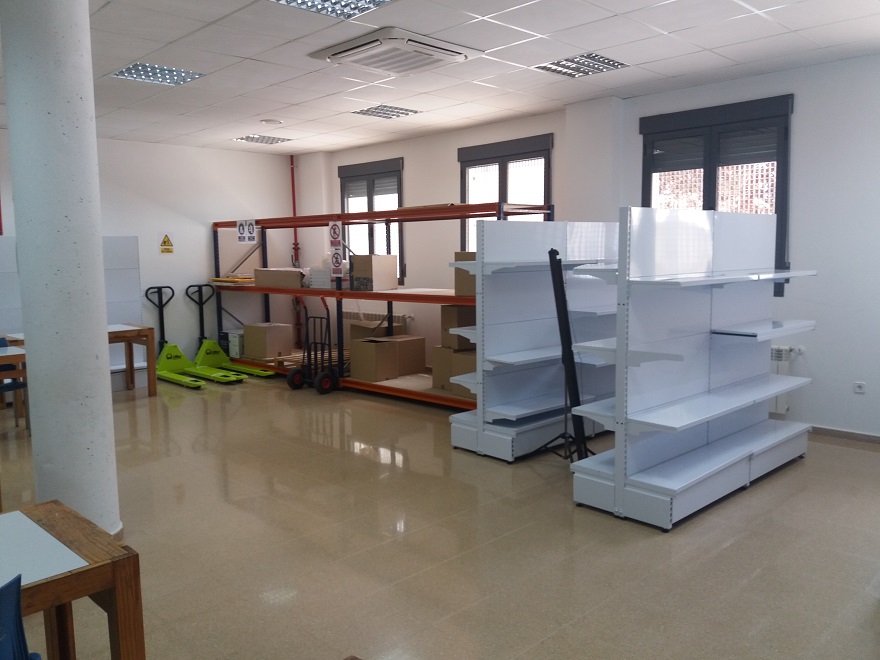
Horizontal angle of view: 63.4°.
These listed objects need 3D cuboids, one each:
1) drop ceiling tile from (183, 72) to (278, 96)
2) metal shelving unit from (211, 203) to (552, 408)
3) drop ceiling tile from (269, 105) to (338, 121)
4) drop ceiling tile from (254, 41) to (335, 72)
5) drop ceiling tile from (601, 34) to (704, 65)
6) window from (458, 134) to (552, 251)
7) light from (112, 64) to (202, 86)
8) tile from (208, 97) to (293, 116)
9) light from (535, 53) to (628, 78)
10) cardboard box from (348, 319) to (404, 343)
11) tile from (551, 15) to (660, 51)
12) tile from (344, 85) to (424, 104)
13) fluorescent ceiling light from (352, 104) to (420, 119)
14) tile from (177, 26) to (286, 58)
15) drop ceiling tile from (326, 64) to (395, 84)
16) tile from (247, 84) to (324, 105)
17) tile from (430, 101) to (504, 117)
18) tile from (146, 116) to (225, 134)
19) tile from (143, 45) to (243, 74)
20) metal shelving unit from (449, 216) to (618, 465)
[{"bbox_3d":[-1.844,-2.104,6.114,0.600,0.025,0.600,-7,9,-44],"label":"drop ceiling tile"},{"bbox_3d":[-0.975,-0.347,8.433,4.950,2.000,0.820,5,9,42],"label":"metal shelving unit"},{"bbox_3d":[-1.410,-2.257,7.374,0.600,0.025,0.600,-7,9,-44],"label":"drop ceiling tile"},{"bbox_3d":[-1.002,-2.016,5.246,0.600,0.025,0.600,-7,9,-44],"label":"drop ceiling tile"},{"bbox_3d":[1.546,-2.062,5.241,0.600,0.020,0.600,-7,9,-44],"label":"drop ceiling tile"},{"bbox_3d":[0.742,-1.320,8.153,0.120,1.675,1.395,-7,9,-44],"label":"window"},{"bbox_3d":[-2.272,-2.070,5.676,0.600,0.080,0.600,-7,9,-44],"label":"light"},{"bbox_3d":[-1.838,-2.201,6.957,0.600,0.025,0.600,-7,9,-44],"label":"tile"},{"bbox_3d":[1.124,-2.123,5.664,0.600,0.060,0.600,-7,9,-44],"label":"light"},{"bbox_3d":[-0.791,0.193,9.011,0.440,0.508,0.475,-7,9,-44],"label":"cardboard box"},{"bbox_3d":[1.116,-2.008,4.822,0.600,0.025,0.600,-7,9,-44],"label":"tile"},{"bbox_3d":[-0.568,-2.174,6.523,0.600,0.025,0.600,-7,9,-44],"label":"tile"},{"bbox_3d":[-0.573,-2.298,7.360,0.600,0.080,0.600,-7,9,-44],"label":"fluorescent ceiling light"},{"bbox_3d":[-1.430,-1.966,4.839,0.600,0.020,0.600,-7,9,-44],"label":"tile"},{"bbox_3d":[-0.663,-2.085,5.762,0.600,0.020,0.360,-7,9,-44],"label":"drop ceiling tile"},{"bbox_3d":[-1.417,-2.155,6.515,0.600,0.025,0.600,-7,9,-44],"label":"tile"},{"bbox_3d":[0.276,-2.283,7.359,0.600,0.020,0.600,-7,9,-44],"label":"tile"},{"bbox_3d":[-2.680,-2.284,7.808,0.600,0.025,0.600,-7,9,-44],"label":"tile"},{"bbox_3d":[-1.848,-2.005,5.268,0.600,0.020,0.600,-7,9,-44],"label":"tile"},{"bbox_3d":[1.048,-0.014,6.075,2.030,1.800,0.690,-7,9,-42],"label":"metal shelving unit"}]

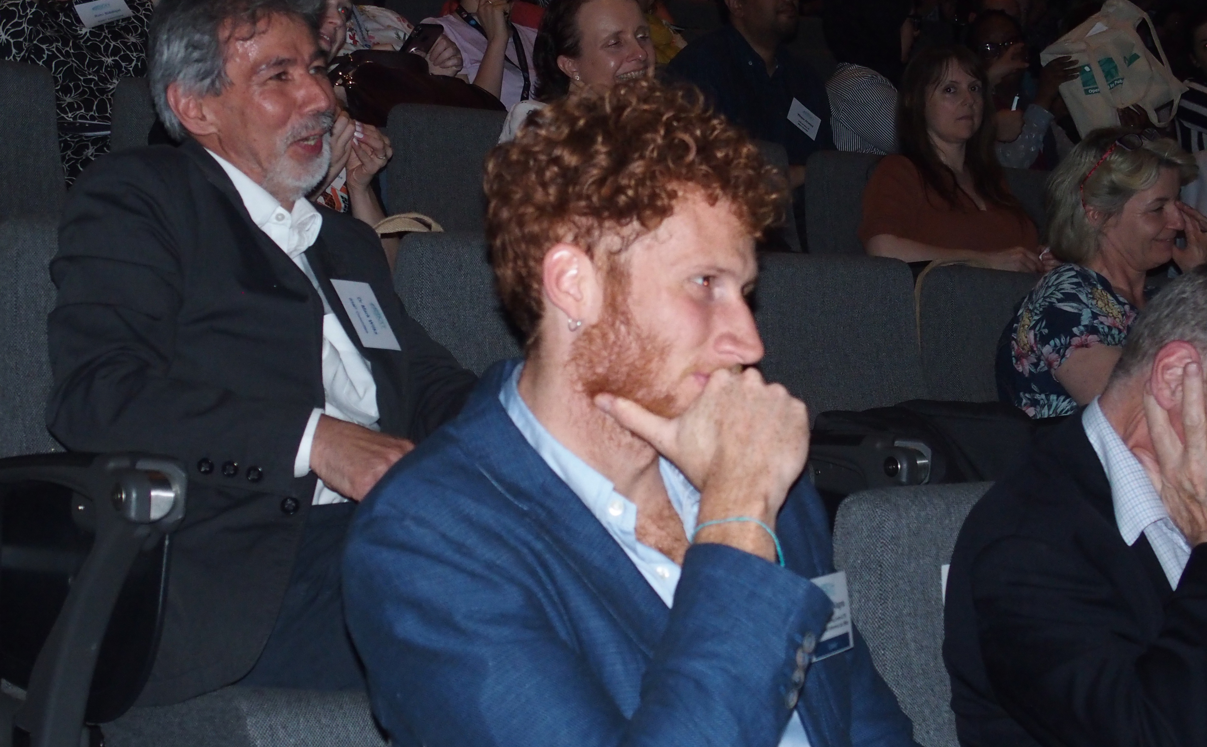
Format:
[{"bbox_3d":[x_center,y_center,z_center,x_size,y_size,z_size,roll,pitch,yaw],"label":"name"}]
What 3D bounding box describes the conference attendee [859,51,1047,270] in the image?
[{"bbox_3d":[0.875,-0.134,4.250,0.520,1.170,0.740,0,3,-41],"label":"conference attendee"}]

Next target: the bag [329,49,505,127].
[{"bbox_3d":[-0.363,-0.555,3.970,0.360,0.190,0.180,0,3,-41],"label":"bag"}]

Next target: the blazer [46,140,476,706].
[{"bbox_3d":[-0.380,0.047,2.320,0.550,0.650,0.430,0,3,-41],"label":"blazer"}]

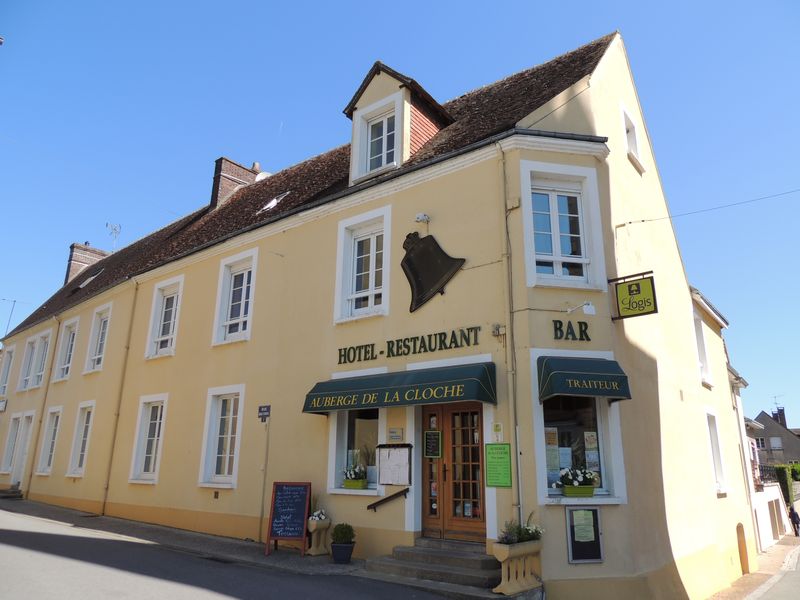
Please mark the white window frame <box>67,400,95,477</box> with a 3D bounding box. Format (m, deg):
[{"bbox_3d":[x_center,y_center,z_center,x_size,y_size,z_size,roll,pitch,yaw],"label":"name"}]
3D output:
[{"bbox_3d":[-9.429,4.149,16.586,1.314,2.170,0.250,-13,-21,40],"label":"white window frame"}]

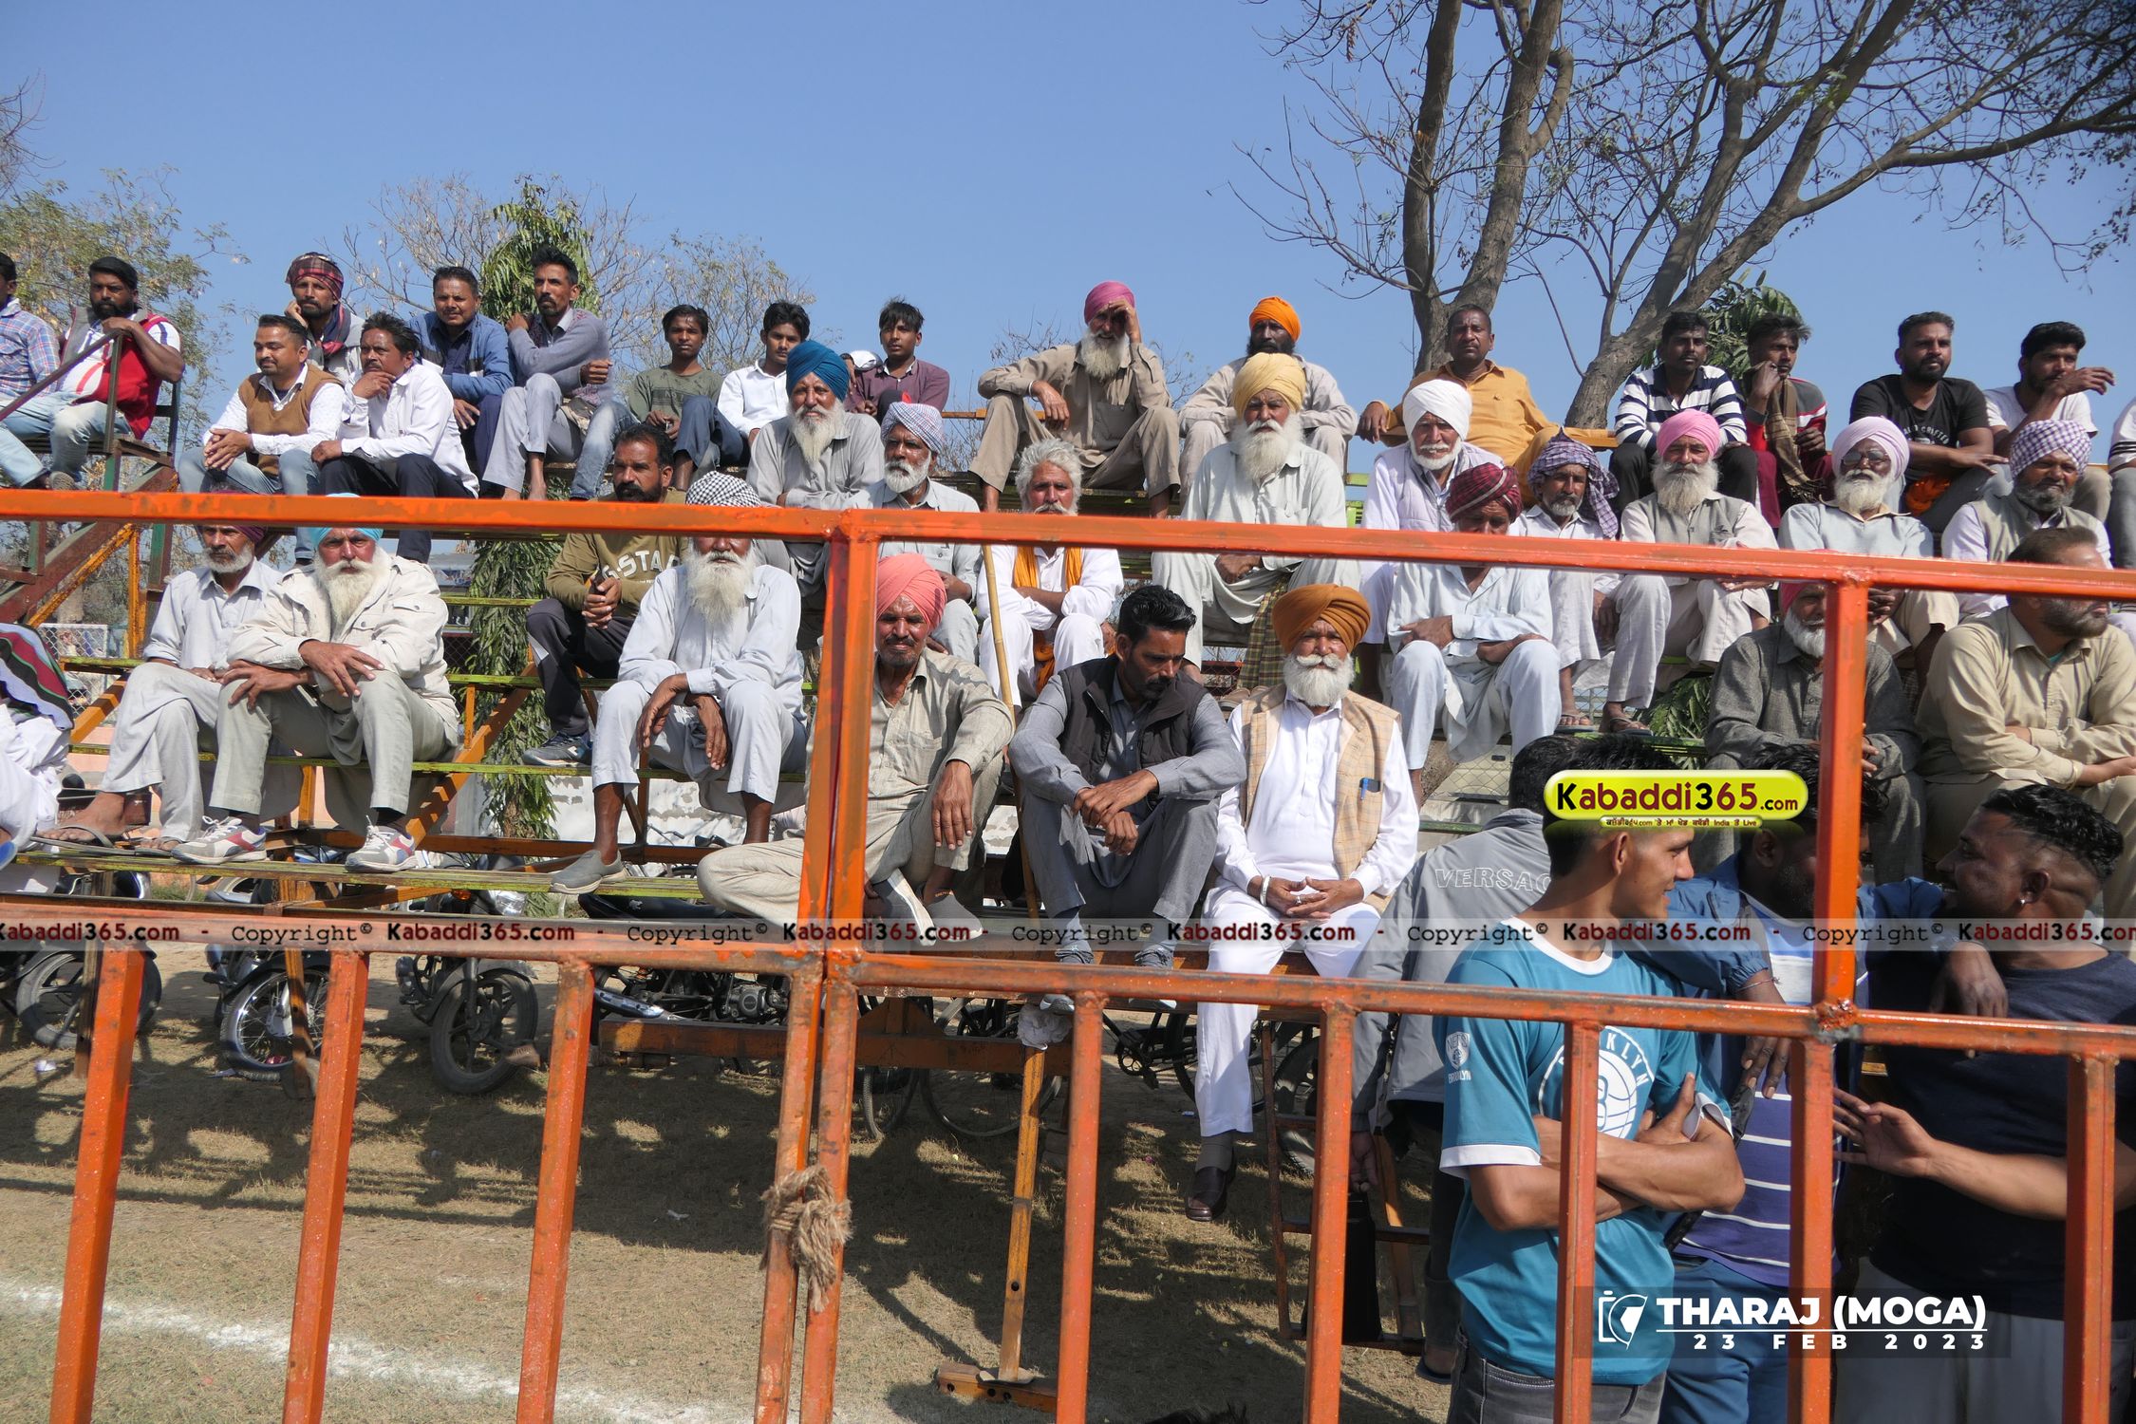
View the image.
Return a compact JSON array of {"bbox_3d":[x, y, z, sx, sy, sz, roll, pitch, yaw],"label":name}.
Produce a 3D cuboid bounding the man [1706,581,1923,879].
[{"bbox_3d":[2.169,0.067,4.163,0.580,1.170,0.700,1,-4,22],"label":"man"}]

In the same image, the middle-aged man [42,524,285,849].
[{"bbox_3d":[-2.756,-0.148,4.400,0.520,1.100,0.760,4,-4,-7],"label":"middle-aged man"}]

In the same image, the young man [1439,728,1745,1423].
[{"bbox_3d":[0.690,0.870,1.926,0.480,1.700,0.380,5,-4,-27],"label":"young man"}]

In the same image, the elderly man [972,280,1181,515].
[{"bbox_3d":[0.032,-1.127,5.444,0.660,1.143,0.800,3,-4,6],"label":"elderly man"}]

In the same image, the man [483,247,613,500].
[{"bbox_3d":[-1.977,-1.252,5.450,0.480,1.133,0.700,3,-4,-3],"label":"man"}]

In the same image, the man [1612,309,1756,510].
[{"bbox_3d":[2.302,-0.984,5.330,0.530,1.104,0.700,2,-4,20],"label":"man"}]

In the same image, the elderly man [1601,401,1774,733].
[{"bbox_3d":[2.158,-0.488,4.930,0.560,1.166,0.750,2,-4,20],"label":"elderly man"}]

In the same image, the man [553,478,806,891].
[{"bbox_3d":[-1.047,-0.114,3.914,0.560,1.145,0.820,3,-4,2],"label":"man"}]

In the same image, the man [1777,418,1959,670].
[{"bbox_3d":[2.492,-0.409,4.396,0.520,1.116,0.800,2,-5,20],"label":"man"}]

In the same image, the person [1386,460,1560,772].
[{"bbox_3d":[1.166,-0.288,4.154,0.500,0.937,0.720,3,-4,12],"label":"person"}]

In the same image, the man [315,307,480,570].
[{"bbox_3d":[-2.568,-0.963,5.297,0.520,1.099,0.800,2,-4,17],"label":"man"}]

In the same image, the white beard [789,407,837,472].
[{"bbox_3d":[-0.862,-0.922,4.824,0.170,0.220,0.140,3,-4,2],"label":"white beard"}]

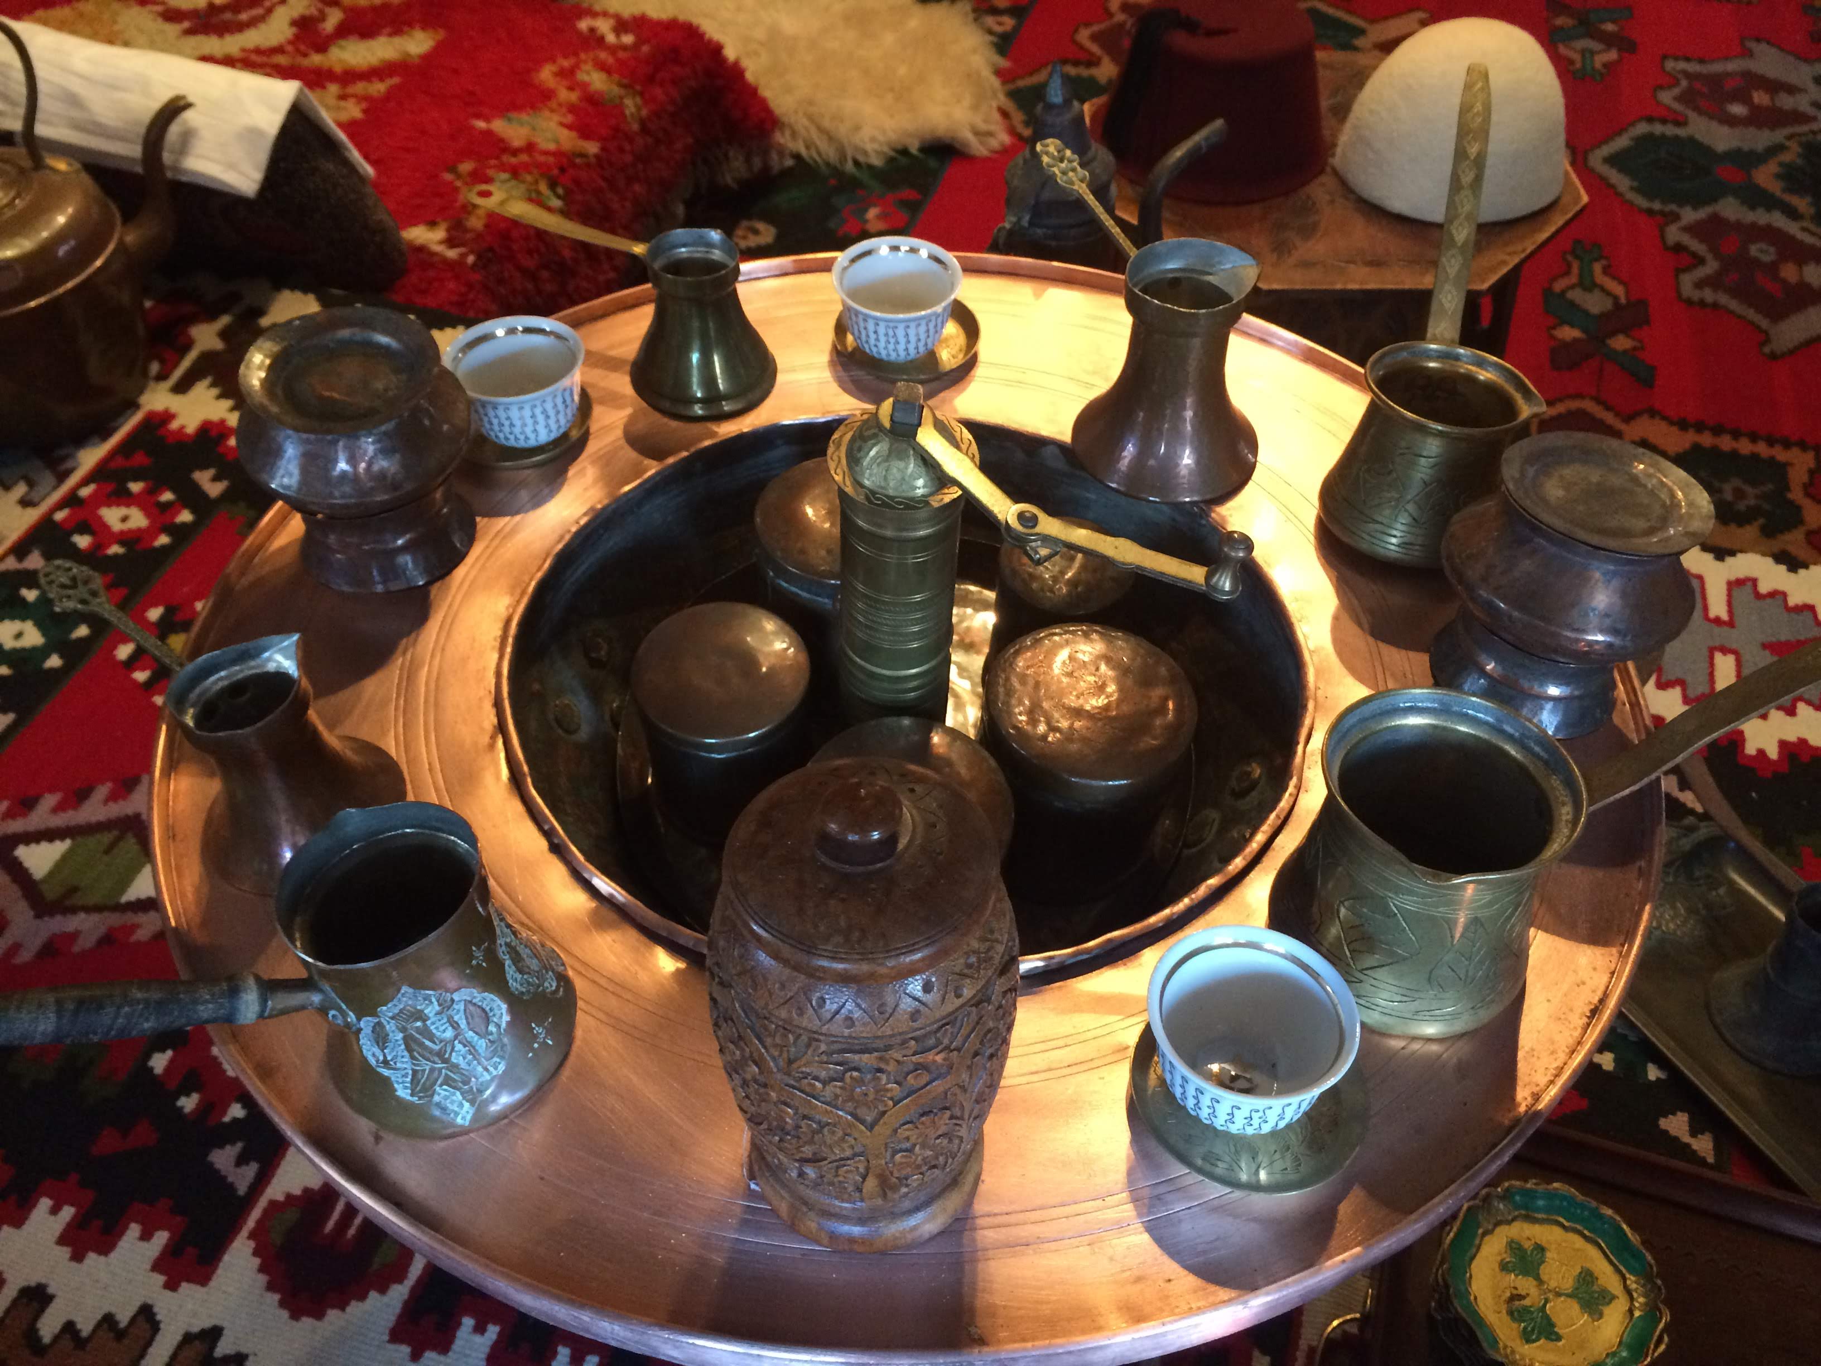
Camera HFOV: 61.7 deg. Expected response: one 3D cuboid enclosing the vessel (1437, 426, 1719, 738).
[{"bbox_3d":[0.259,-0.037,0.608,0.099,0.097,0.099,0,47,0],"label":"vessel"}]

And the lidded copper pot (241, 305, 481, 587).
[{"bbox_3d":[-0.240,-0.101,0.668,0.103,0.092,0.103,0,47,0],"label":"lidded copper pot"}]

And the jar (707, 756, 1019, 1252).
[{"bbox_3d":[-0.014,0.088,0.437,0.090,0.171,0.090,0,47,0],"label":"jar"}]

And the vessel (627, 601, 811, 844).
[{"bbox_3d":[-0.078,0.019,0.649,0.075,0.077,0.075,0,47,0],"label":"vessel"}]

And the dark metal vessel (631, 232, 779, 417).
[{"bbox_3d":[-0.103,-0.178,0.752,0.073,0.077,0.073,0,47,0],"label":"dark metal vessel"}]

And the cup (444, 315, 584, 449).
[{"bbox_3d":[-0.186,-0.138,0.731,0.065,0.044,0.065,0,47,0],"label":"cup"}]

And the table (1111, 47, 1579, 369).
[{"bbox_3d":[0.351,-0.350,1.397,0.405,0.280,0.405,0,47,0],"label":"table"}]

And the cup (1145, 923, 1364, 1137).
[{"bbox_3d":[0.107,0.117,0.492,0.065,0.044,0.065,0,47,0],"label":"cup"}]

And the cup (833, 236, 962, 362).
[{"bbox_3d":[-0.006,-0.190,0.780,0.065,0.044,0.065,0,47,0],"label":"cup"}]

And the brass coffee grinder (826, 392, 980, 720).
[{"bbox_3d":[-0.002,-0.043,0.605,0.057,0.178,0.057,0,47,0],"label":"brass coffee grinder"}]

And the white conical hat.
[{"bbox_3d":[0.448,-0.473,1.240,0.180,0.119,0.180,0,47,0],"label":"white conical hat"}]

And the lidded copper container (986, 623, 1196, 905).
[{"bbox_3d":[0.070,0.035,0.629,0.084,0.085,0.084,0,47,0],"label":"lidded copper container"}]

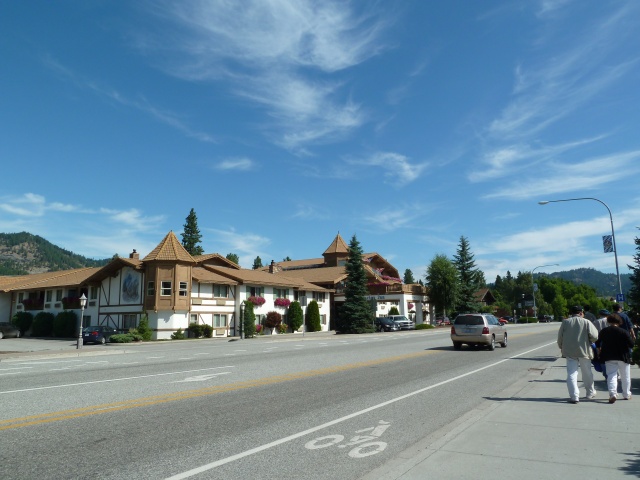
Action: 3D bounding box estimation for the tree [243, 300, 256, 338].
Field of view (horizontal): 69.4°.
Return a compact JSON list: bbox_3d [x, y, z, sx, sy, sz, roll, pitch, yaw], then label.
[{"bbox_3d":[-6.151,6.984,40.500,1.150,3.300,1.150,-1,-9,0],"label":"tree"}]

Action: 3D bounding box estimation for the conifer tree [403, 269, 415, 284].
[{"bbox_3d":[19.203,12.320,101.020,3.200,12.230,3.200,-7,-11,33],"label":"conifer tree"}]

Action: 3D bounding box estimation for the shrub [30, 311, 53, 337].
[{"bbox_3d":[-26.175,7.944,43.711,2.200,2.520,2.100,-7,-11,33],"label":"shrub"}]

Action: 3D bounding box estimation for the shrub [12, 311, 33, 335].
[{"bbox_3d":[-29.091,8.247,45.515,2.200,2.580,2.100,-7,-11,33],"label":"shrub"}]

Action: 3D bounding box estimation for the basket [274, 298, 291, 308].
[{"bbox_3d":[-4.000,6.730,49.300,0.850,0.900,2.200,-7,-12,31],"label":"basket"}]

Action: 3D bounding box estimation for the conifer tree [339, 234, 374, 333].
[{"bbox_3d":[3.887,4.717,50.692,4.100,10.700,4.100,0,-10,0],"label":"conifer tree"}]

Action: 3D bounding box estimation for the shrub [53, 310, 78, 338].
[{"bbox_3d":[-25.004,8.289,45.500,2.350,2.650,2.300,-7,-11,32],"label":"shrub"}]

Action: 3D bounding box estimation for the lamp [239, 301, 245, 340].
[{"bbox_3d":[-5.902,6.193,35.645,0.420,2.940,0.420,-7,-11,33],"label":"lamp"}]

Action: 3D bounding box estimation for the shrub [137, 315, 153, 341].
[{"bbox_3d":[-15.259,7.647,40.300,1.350,2.300,1.350,-7,-12,31],"label":"shrub"}]

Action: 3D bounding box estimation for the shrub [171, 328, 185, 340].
[{"bbox_3d":[-11.870,7.872,38.500,1.100,1.000,1.100,-7,-11,32],"label":"shrub"}]

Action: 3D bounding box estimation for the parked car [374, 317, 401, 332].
[{"bbox_3d":[6.732,9.108,49.728,1.800,1.460,4.600,2,-10,-21],"label":"parked car"}]

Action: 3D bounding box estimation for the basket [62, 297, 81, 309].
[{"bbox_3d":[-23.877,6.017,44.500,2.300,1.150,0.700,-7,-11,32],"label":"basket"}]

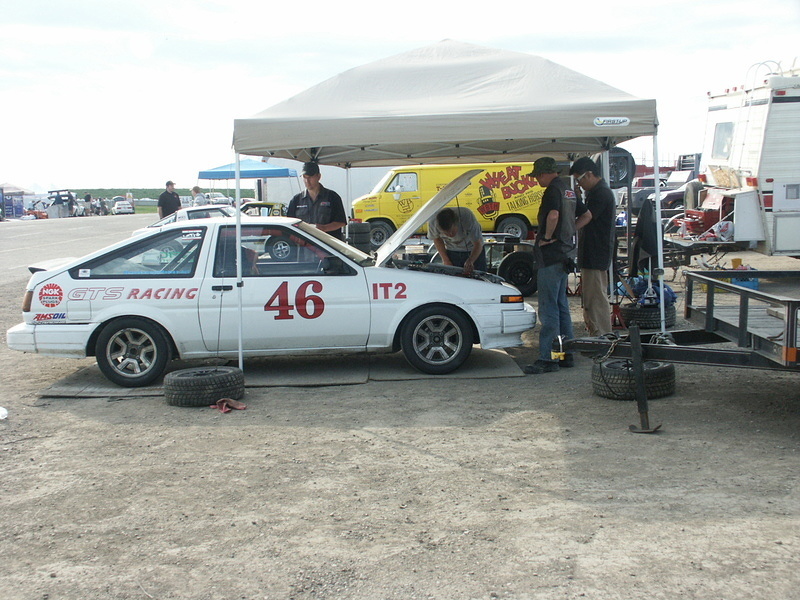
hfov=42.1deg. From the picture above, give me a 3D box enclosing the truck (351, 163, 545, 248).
[{"bbox_3d":[1.442,-2.449,26.494,5.100,2.020,2.020,-2,6,-5],"label":"truck"}]

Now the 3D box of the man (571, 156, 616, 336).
[{"bbox_3d":[1.776,-0.459,9.560,0.440,1.730,0.510,-2,6,3],"label":"man"}]

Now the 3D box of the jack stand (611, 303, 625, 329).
[{"bbox_3d":[2.206,0.141,10.660,0.190,0.280,0.190,-1,6,3],"label":"jack stand"}]

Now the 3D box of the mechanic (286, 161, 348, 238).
[{"bbox_3d":[-0.816,-0.484,10.353,0.600,1.780,0.420,0,6,14],"label":"mechanic"}]

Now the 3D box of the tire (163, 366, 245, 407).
[{"bbox_3d":[-1.421,0.619,7.601,0.590,0.200,0.590,-5,6,0],"label":"tire"}]

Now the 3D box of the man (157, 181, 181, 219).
[{"bbox_3d":[-5.362,-1.833,24.324,0.380,1.840,0.560,4,8,45],"label":"man"}]

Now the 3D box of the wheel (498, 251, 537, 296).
[{"bbox_3d":[1.599,-0.354,13.944,0.620,0.620,0.220,-2,6,3],"label":"wheel"}]

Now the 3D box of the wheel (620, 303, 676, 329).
[{"bbox_3d":[2.556,0.159,10.764,0.590,0.200,0.590,-2,6,0],"label":"wheel"}]

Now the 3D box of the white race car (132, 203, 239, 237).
[{"bbox_3d":[-3.596,-1.382,22.265,4.250,1.260,1.670,-1,6,8],"label":"white race car"}]

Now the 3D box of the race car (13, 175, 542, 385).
[{"bbox_3d":[-1.032,-0.225,8.912,4.270,1.580,1.640,-2,6,-4],"label":"race car"}]

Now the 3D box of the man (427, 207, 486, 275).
[{"bbox_3d":[0.572,-0.258,9.979,0.620,1.320,0.950,-1,6,11],"label":"man"}]

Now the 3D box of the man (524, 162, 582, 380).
[{"bbox_3d":[1.241,-0.298,8.288,0.460,1.710,0.530,0,6,21],"label":"man"}]

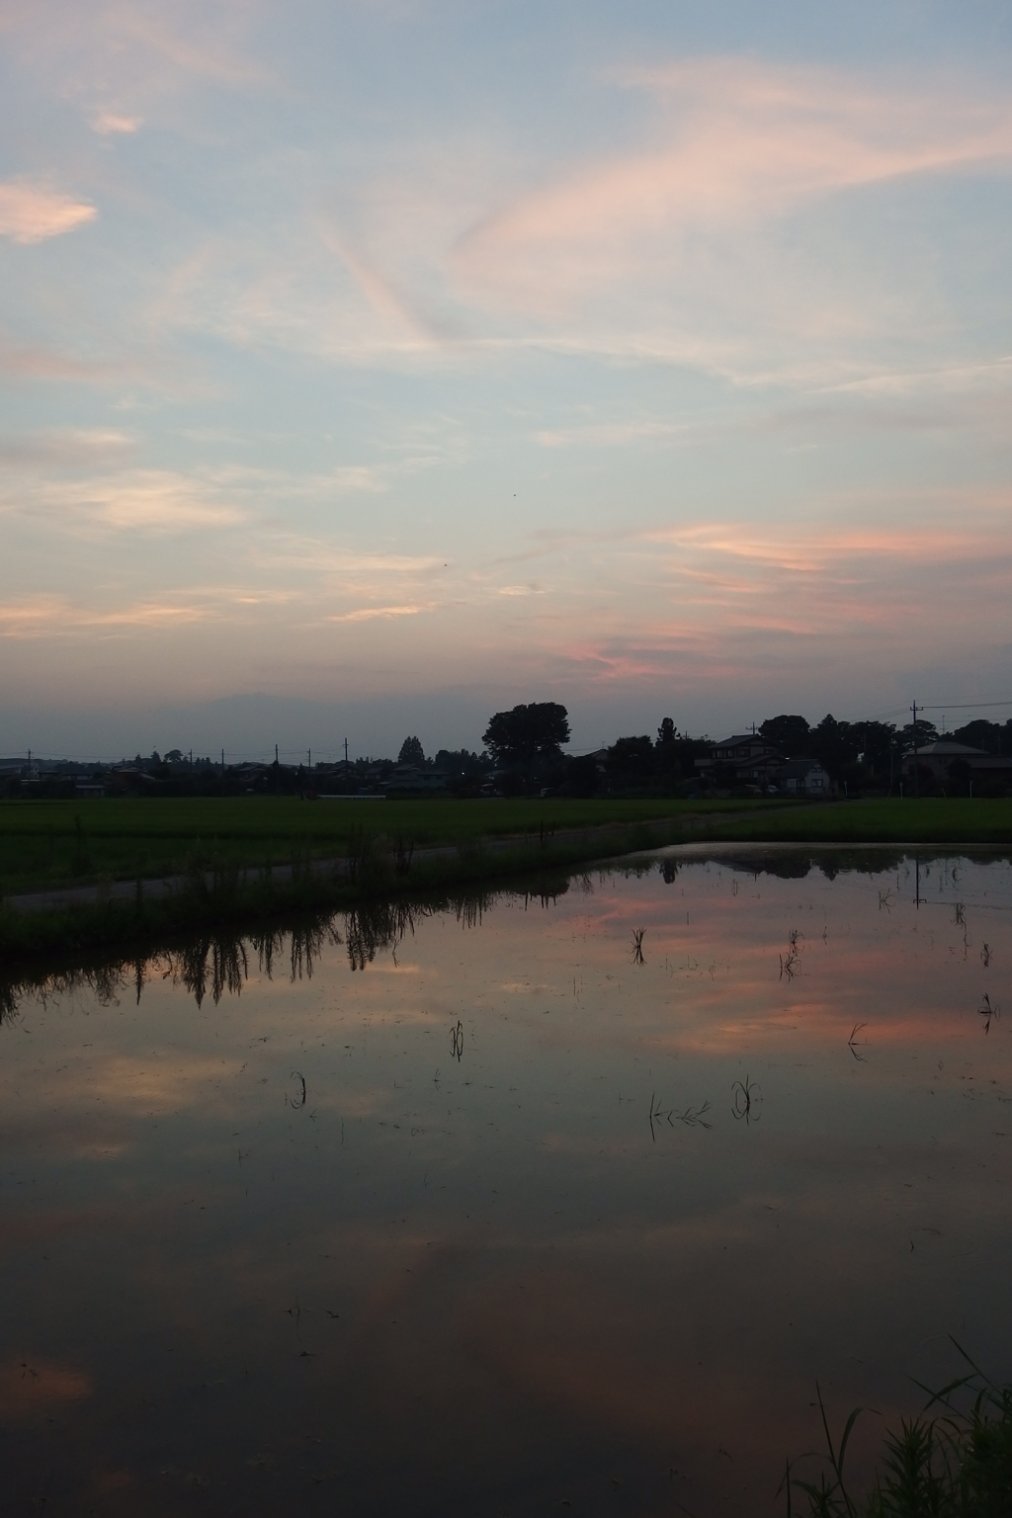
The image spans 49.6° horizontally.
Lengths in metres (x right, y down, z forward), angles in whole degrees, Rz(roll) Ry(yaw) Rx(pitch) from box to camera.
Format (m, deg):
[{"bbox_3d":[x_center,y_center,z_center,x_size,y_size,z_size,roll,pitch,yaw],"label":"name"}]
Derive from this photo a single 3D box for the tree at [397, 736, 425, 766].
[{"bbox_3d":[-29.000,1.720,335.000,8.600,17.220,8.200,0,-1,0],"label":"tree"}]

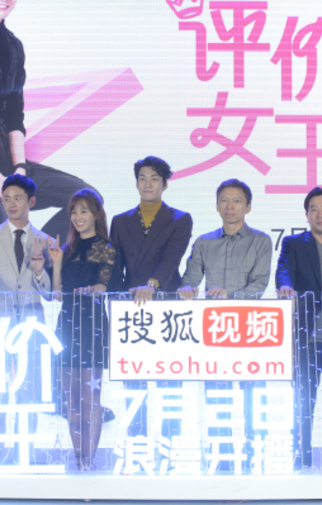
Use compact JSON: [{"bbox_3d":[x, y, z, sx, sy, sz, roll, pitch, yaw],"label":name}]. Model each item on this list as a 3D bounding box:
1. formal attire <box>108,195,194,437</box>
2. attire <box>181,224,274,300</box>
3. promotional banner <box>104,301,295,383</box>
[{"bbox_3d":[-0.061,0.489,8.600,0.478,1.561,0.380,0,0,7],"label":"formal attire"},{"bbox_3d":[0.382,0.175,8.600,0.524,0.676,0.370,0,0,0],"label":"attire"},{"bbox_3d":[0.226,0.489,8.250,1.023,0.453,0.030,0,0,0],"label":"promotional banner"}]

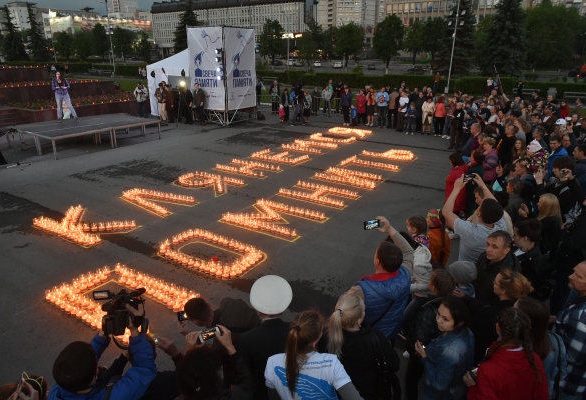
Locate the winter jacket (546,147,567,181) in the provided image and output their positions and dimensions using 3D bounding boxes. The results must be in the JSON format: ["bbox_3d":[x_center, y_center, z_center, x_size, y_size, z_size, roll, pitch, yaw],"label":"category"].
[{"bbox_3d":[4.906,-0.589,7.583,0.320,0.740,0.520,-9,22,-26],"label":"winter jacket"}]

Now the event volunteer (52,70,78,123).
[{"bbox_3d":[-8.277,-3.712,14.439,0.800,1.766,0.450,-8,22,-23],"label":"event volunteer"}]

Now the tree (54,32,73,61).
[{"bbox_3d":[-53.361,-35.637,93.722,3.983,7.306,3.983,-9,22,-26],"label":"tree"}]

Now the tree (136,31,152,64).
[{"bbox_3d":[-48.552,-49.022,128.341,5.200,9.892,5.200,0,20,0],"label":"tree"}]

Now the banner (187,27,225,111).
[{"bbox_3d":[-3.948,-5.932,18.281,2.039,3.534,0.060,12,23,29],"label":"banner"}]

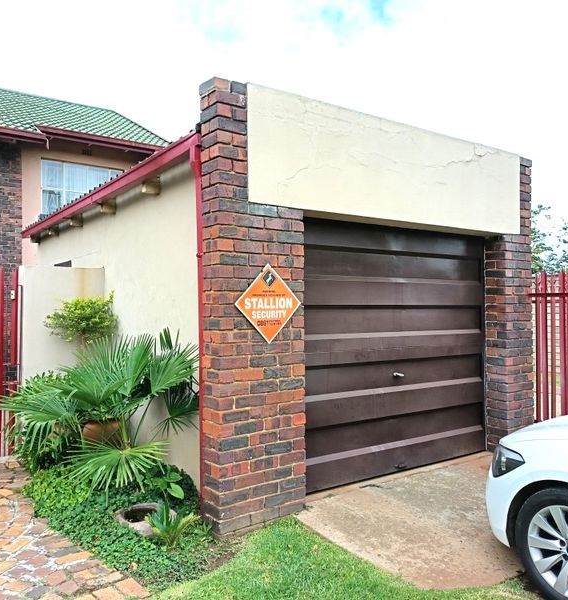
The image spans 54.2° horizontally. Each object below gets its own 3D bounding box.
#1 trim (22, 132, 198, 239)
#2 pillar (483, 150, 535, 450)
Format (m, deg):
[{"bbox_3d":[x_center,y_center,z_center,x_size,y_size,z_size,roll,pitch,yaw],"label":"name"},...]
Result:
[{"bbox_3d":[-2.368,-1.062,6.368,0.120,0.140,6.200,0,-2,-35],"label":"trim"},{"bbox_3d":[2.246,0.046,5.586,0.460,2.930,0.250,0,-2,-35],"label":"pillar"}]

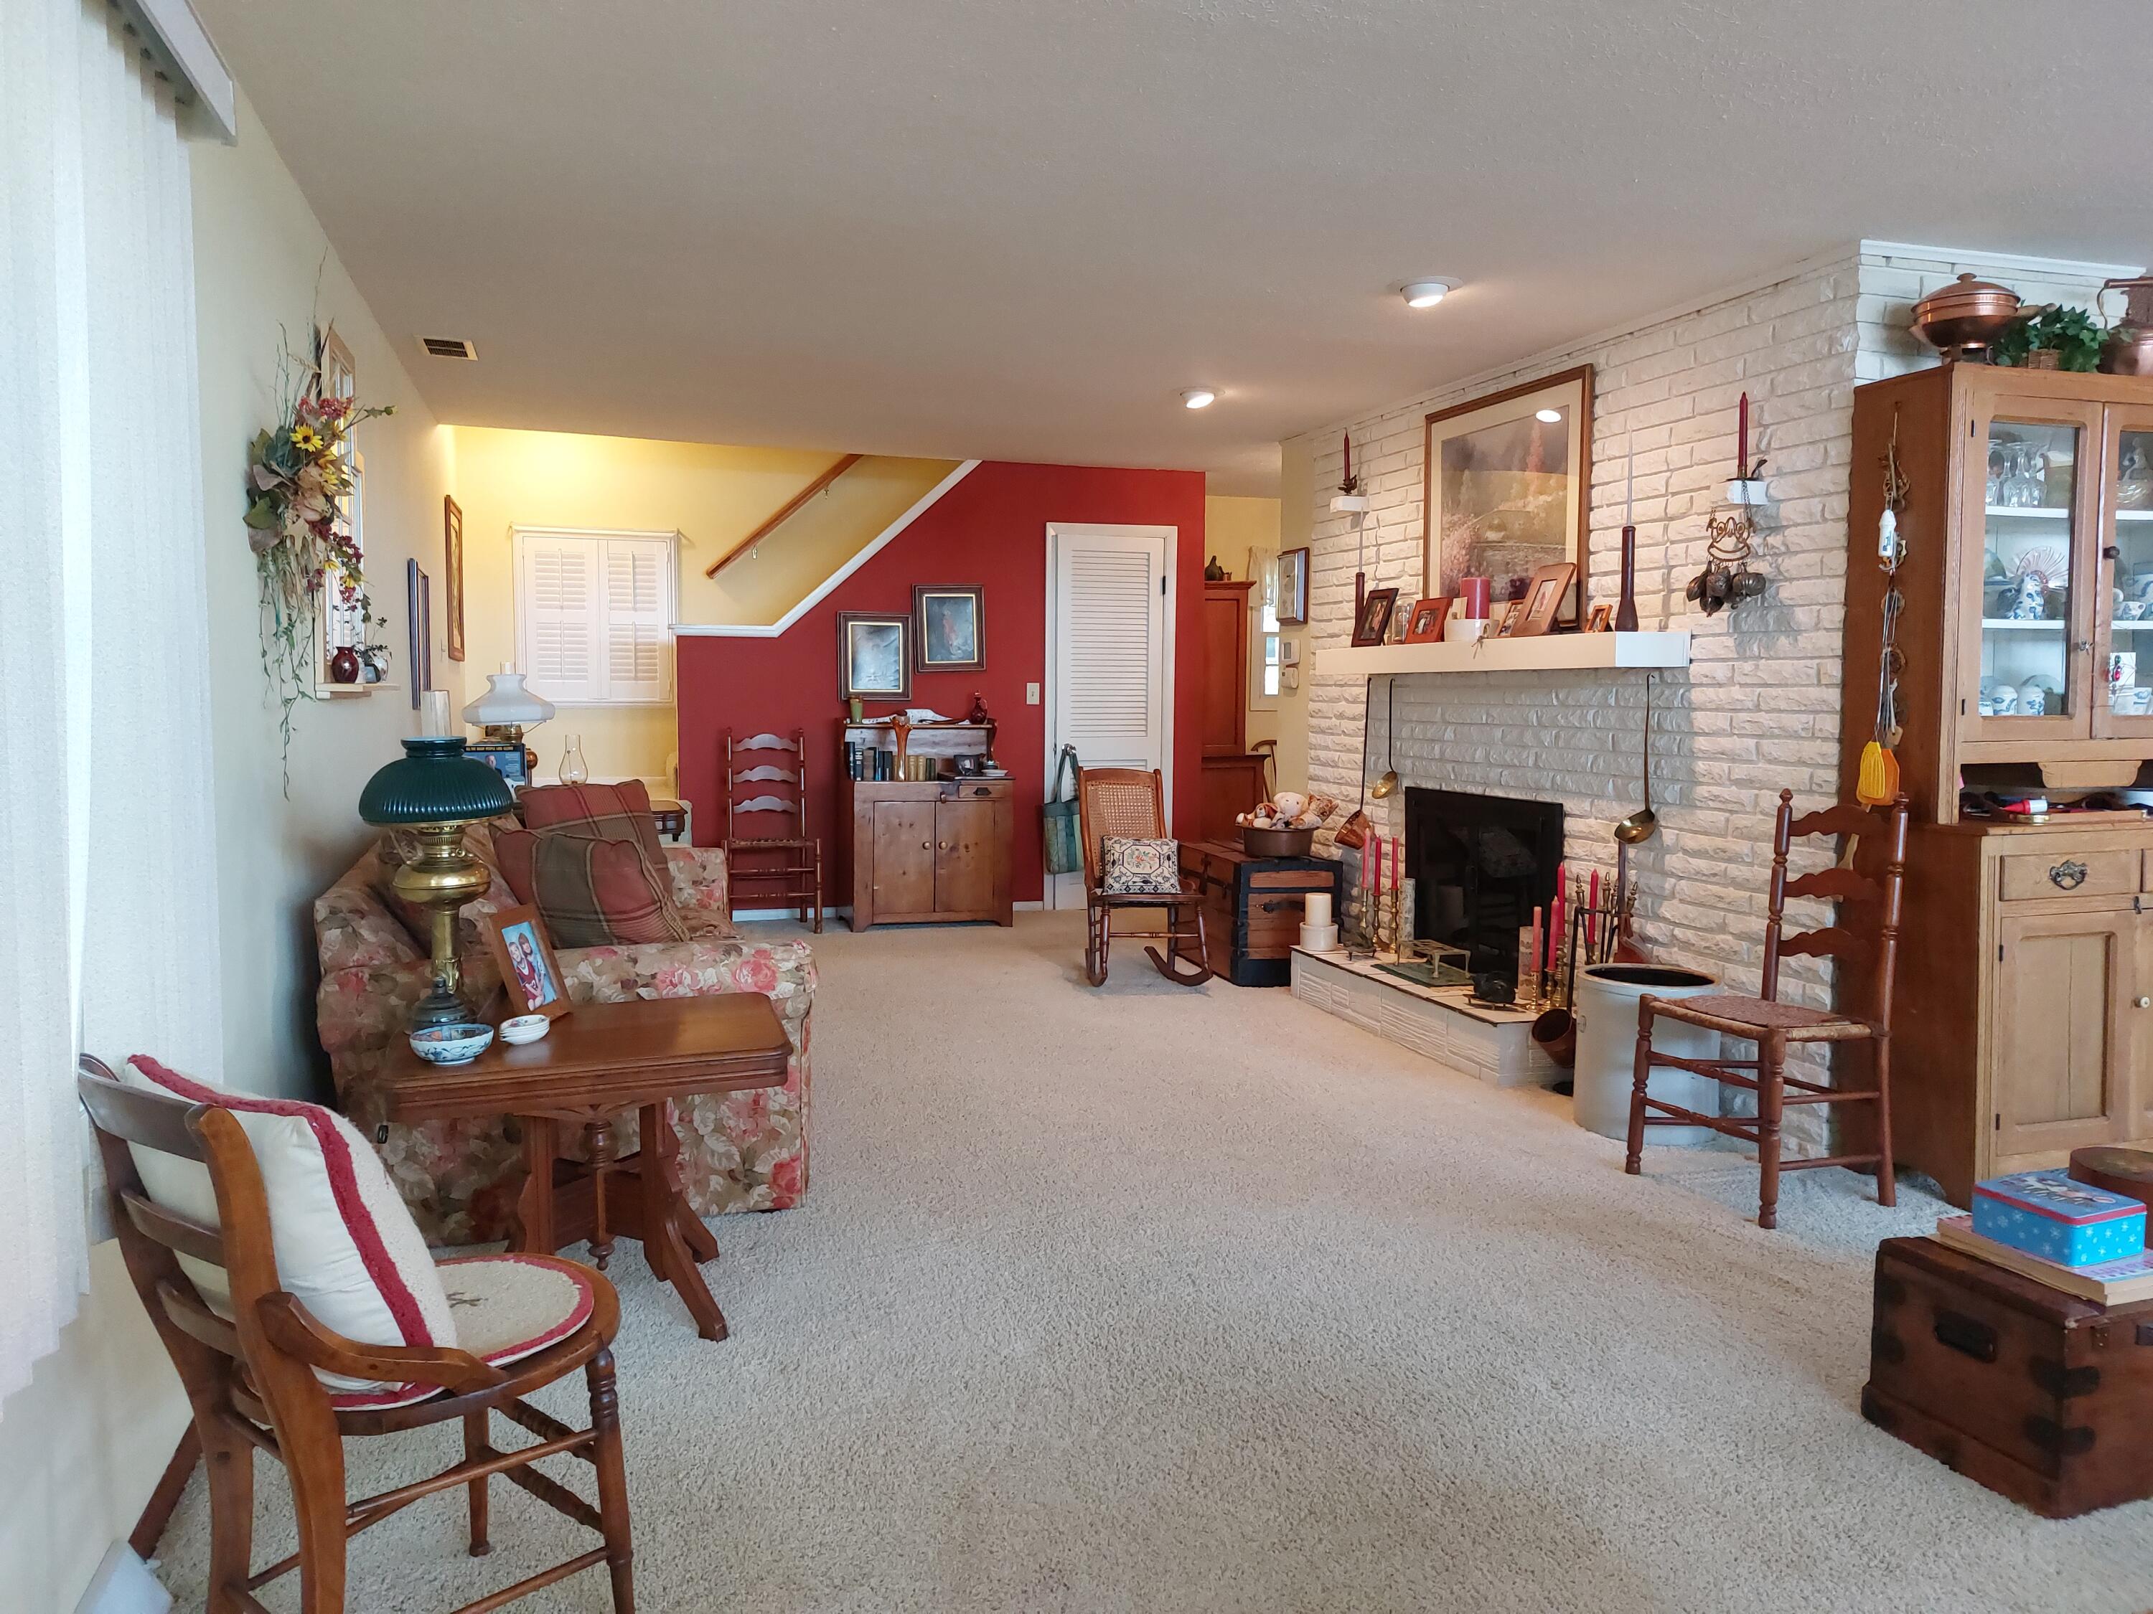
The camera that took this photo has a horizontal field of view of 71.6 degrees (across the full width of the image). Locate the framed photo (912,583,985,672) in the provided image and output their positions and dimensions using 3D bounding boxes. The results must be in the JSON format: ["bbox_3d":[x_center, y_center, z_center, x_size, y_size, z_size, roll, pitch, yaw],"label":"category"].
[{"bbox_3d":[-0.671,-0.950,7.948,0.390,0.445,0.040,-1,5,-19],"label":"framed photo"}]

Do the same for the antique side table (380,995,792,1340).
[{"bbox_3d":[-0.907,0.705,2.860,0.680,0.550,0.520,-1,5,-19],"label":"antique side table"}]

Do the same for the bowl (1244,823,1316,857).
[{"bbox_3d":[0.873,0.137,6.405,0.366,0.126,0.366,0,5,0],"label":"bowl"}]

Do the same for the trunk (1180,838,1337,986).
[{"bbox_3d":[0.772,0.445,6.537,0.480,0.505,0.840,-1,5,-15],"label":"trunk"}]

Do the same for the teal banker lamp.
[{"bbox_3d":[-1.207,0.143,2.831,0.270,0.575,0.270,-1,5,-19],"label":"teal banker lamp"}]

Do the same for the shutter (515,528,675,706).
[{"bbox_3d":[-2.691,-1.052,8.397,0.855,0.945,0.070,-1,5,-19],"label":"shutter"}]

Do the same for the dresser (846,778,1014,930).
[{"bbox_3d":[-0.782,0.221,7.730,0.818,0.760,0.432,-1,5,-18],"label":"dresser"}]

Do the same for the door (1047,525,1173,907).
[{"bbox_3d":[0.192,-0.487,8.299,0.756,2.090,0.060,-1,5,-19],"label":"door"}]

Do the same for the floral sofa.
[{"bbox_3d":[-1.422,0.466,4.255,1.030,0.810,2.100,-1,5,-19],"label":"floral sofa"}]

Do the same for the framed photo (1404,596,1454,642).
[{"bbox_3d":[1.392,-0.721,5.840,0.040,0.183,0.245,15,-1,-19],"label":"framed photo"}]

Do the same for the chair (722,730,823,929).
[{"bbox_3d":[-1.535,0.120,7.481,0.472,0.999,0.442,-1,5,-18],"label":"chair"}]

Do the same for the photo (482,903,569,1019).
[{"bbox_3d":[-1.114,0.328,3.016,0.032,0.237,0.196,-17,3,8],"label":"photo"}]

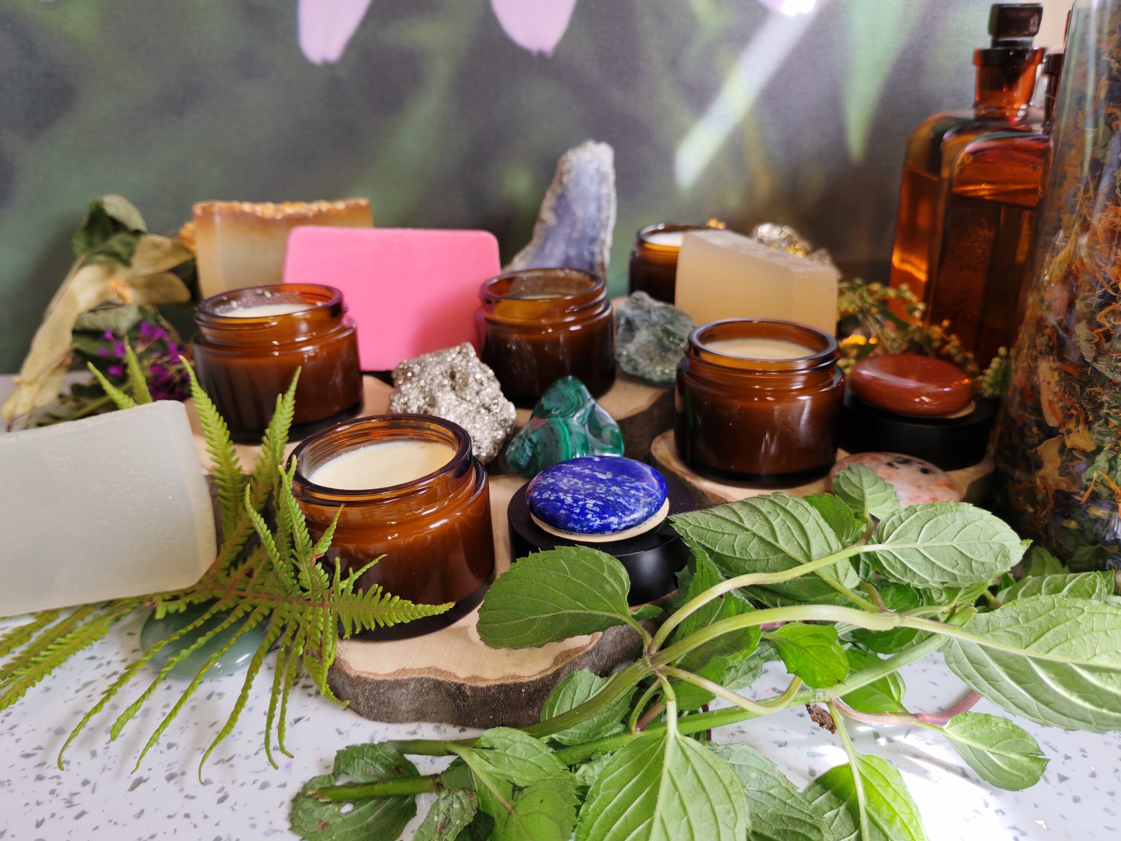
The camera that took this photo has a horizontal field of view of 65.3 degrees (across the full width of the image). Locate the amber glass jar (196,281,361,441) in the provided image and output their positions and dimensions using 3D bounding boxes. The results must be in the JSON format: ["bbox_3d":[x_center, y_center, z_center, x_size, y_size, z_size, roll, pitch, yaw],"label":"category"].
[{"bbox_3d":[-0.096,-0.021,0.301,0.054,0.042,0.054,-7,24,-16],"label":"amber glass jar"}]

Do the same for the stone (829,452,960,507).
[{"bbox_3d":[0.105,0.023,0.276,0.041,0.017,0.039,-3,25,0],"label":"stone"}]

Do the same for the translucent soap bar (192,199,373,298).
[{"bbox_3d":[-0.123,-0.065,0.400,0.074,0.067,0.025,0,16,5],"label":"translucent soap bar"}]

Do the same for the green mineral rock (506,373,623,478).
[{"bbox_3d":[0.002,0.005,0.315,0.041,0.033,0.026,-3,25,0],"label":"green mineral rock"}]

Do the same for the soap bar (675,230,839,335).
[{"bbox_3d":[0.083,-0.046,0.384,0.022,0.059,0.079,-10,24,-22],"label":"soap bar"}]

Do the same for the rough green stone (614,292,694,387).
[{"bbox_3d":[0.038,-0.033,0.356,0.034,0.032,0.028,2,23,5],"label":"rough green stone"}]

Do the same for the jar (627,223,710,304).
[{"bbox_3d":[0.064,-0.073,0.451,0.057,0.046,0.057,-2,27,1],"label":"jar"}]

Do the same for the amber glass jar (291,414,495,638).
[{"bbox_3d":[-0.048,0.029,0.251,0.057,0.046,0.057,-3,25,0],"label":"amber glass jar"}]

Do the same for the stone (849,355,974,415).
[{"bbox_3d":[0.119,-0.012,0.296,0.042,0.018,0.035,5,23,14],"label":"stone"}]

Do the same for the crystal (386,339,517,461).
[{"bbox_3d":[-0.040,-0.005,0.323,0.046,0.039,0.035,-3,25,0],"label":"crystal"}]

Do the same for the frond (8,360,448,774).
[{"bbox_3d":[-0.084,0.037,0.241,0.125,0.077,0.086,-3,25,0],"label":"frond"}]

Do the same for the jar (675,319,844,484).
[{"bbox_3d":[0.070,-0.007,0.308,0.057,0.046,0.057,0,22,0],"label":"jar"}]

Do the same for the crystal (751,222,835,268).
[{"bbox_3d":[0.111,-0.079,0.417,0.043,0.035,0.036,3,23,9],"label":"crystal"}]

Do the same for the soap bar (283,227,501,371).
[{"bbox_3d":[-0.069,-0.050,0.375,0.091,0.061,0.023,0,-7,0],"label":"soap bar"}]

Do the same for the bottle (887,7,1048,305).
[{"bbox_3d":[0.249,-0.145,0.501,0.088,0.169,0.070,1,23,4],"label":"bottle"}]

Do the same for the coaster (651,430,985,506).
[{"bbox_3d":[0.091,0.015,0.307,0.118,0.012,0.099,3,23,9],"label":"coaster"}]

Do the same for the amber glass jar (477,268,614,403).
[{"bbox_3d":[-0.006,-0.035,0.362,0.057,0.046,0.057,-2,24,1],"label":"amber glass jar"}]

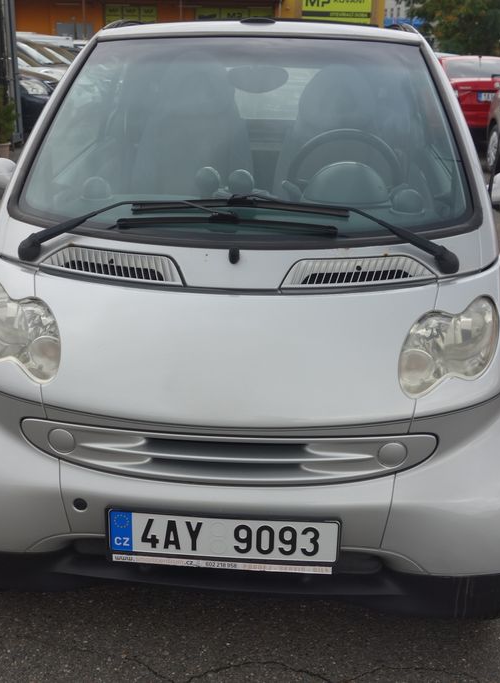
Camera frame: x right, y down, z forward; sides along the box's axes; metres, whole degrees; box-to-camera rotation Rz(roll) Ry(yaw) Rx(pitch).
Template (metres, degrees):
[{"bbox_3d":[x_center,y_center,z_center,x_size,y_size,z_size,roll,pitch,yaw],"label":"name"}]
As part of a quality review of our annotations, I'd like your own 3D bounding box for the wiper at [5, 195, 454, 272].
[{"bbox_3d":[-0.028,-0.275,2.014,1.130,0.180,0.200,2,20,3],"label":"wiper"}]

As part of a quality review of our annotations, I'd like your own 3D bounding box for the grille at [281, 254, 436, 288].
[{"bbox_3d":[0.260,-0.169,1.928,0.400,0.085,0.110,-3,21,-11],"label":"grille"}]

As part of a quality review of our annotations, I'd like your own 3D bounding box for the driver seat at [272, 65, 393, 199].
[{"bbox_3d":[0.326,-0.504,3.044,0.500,1.020,0.720,2,20,3],"label":"driver seat"}]

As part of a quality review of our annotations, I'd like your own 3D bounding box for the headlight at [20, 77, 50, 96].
[{"bbox_3d":[-3.683,-4.312,13.450,0.450,0.260,0.380,-17,27,-40],"label":"headlight"}]

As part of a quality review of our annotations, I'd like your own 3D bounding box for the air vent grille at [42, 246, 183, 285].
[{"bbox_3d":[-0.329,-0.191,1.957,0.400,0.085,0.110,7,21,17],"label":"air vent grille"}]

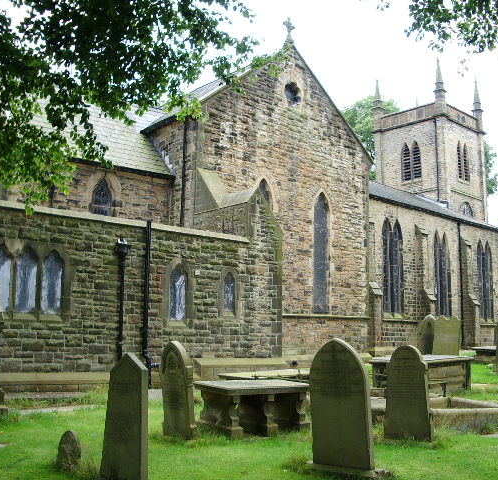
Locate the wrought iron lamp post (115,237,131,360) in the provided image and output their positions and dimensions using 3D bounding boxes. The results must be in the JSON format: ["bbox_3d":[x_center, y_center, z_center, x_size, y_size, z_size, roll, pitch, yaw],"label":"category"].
[{"bbox_3d":[-2.912,1.484,14.783,0.250,3.115,0.220,9,-12,-42],"label":"wrought iron lamp post"}]

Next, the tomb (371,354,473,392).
[{"bbox_3d":[3.651,2.806,13.589,2.200,0.720,1.080,9,-12,-42],"label":"tomb"}]

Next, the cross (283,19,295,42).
[{"bbox_3d":[1.500,-7.764,23.932,0.628,0.969,0.170,9,-12,-42],"label":"cross"}]

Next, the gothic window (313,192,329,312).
[{"bbox_3d":[2.736,0.481,24.947,0.882,4.721,0.220,9,-12,-42],"label":"gothic window"}]

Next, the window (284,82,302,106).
[{"bbox_3d":[1.618,-5.537,24.732,0.976,0.953,0.220,9,-12,-42],"label":"window"}]

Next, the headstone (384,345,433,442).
[{"bbox_3d":[2.312,2.201,9.401,0.720,1.350,0.110,-7,-12,41],"label":"headstone"}]

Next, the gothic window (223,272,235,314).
[{"bbox_3d":[-0.600,1.511,18.451,0.443,1.165,0.220,9,-12,-42],"label":"gothic window"}]

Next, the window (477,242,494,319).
[{"bbox_3d":[11.943,2.038,33.050,1.650,4.024,0.250,9,-12,-42],"label":"window"}]

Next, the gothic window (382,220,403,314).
[{"bbox_3d":[6.078,1.122,27.756,1.552,4.088,0.250,9,-12,-42],"label":"gothic window"}]

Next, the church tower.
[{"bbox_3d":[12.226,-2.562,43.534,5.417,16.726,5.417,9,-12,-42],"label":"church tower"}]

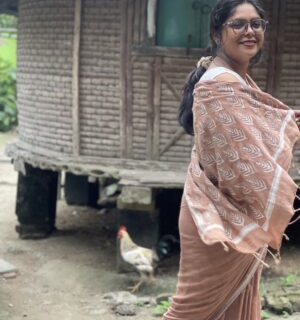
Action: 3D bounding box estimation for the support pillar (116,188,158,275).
[{"bbox_3d":[-0.069,0.419,4.754,0.240,0.550,0.240,3,9,7],"label":"support pillar"}]

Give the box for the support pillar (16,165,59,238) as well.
[{"bbox_3d":[-0.834,0.283,5.525,0.240,0.540,0.240,3,9,7],"label":"support pillar"}]

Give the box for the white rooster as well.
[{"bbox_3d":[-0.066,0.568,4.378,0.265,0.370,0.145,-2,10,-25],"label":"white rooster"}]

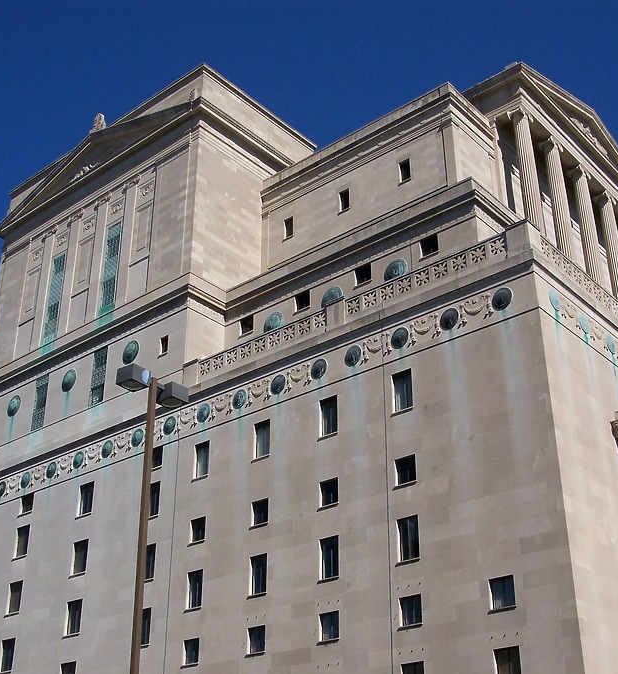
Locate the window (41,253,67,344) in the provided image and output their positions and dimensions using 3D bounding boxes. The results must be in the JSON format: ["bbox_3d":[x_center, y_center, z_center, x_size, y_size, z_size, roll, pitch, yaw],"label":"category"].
[{"bbox_3d":[-19.857,-2.916,77.255,1.763,7.388,0.260,-22,-35,35],"label":"window"}]

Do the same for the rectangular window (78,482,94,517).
[{"bbox_3d":[-15.491,11.375,69.153,1.560,2.260,0.300,-22,-35,35],"label":"rectangular window"}]

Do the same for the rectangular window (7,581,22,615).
[{"bbox_3d":[-19.535,17.494,65.979,1.463,2.156,0.260,-22,-35,35],"label":"rectangular window"}]

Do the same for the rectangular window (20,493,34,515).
[{"bbox_3d":[-19.600,11.727,69.110,1.463,1.331,0.260,-22,-35,35],"label":"rectangular window"}]

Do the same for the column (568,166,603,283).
[{"bbox_3d":[21.063,-7.538,74.181,1.632,11.952,1.680,-22,-35,36],"label":"column"}]

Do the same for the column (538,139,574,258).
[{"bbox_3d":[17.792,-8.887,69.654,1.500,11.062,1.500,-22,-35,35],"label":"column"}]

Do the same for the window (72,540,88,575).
[{"bbox_3d":[-14.965,14.554,64.995,1.645,2.179,0.300,-22,-35,36],"label":"window"}]

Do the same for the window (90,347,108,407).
[{"bbox_3d":[-14.564,2.804,68.946,1.575,4.260,0.260,-22,-35,35],"label":"window"}]

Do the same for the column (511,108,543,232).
[{"bbox_3d":[15.153,-10.695,68.208,1.632,11.952,1.680,-22,-35,36],"label":"column"}]

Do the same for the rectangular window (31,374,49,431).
[{"bbox_3d":[-20.412,5.019,75.425,1.621,4.492,0.300,-22,-35,36],"label":"rectangular window"}]

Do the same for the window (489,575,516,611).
[{"bbox_3d":[8.572,11.292,43.431,1.207,1.407,0.300,-22,-35,36],"label":"window"}]

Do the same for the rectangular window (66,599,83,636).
[{"bbox_3d":[-14.431,17.409,61.048,1.500,2.119,0.260,-22,-35,35],"label":"rectangular window"}]

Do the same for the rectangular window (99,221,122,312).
[{"bbox_3d":[-15.888,-5.562,79.629,1.880,8.080,0.300,-22,-35,35],"label":"rectangular window"}]

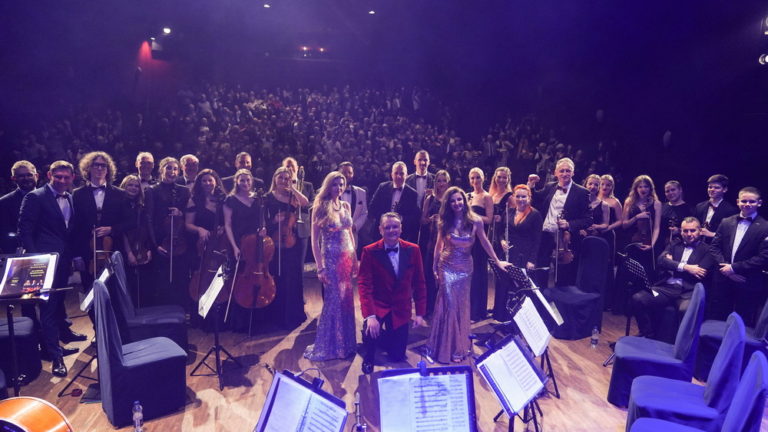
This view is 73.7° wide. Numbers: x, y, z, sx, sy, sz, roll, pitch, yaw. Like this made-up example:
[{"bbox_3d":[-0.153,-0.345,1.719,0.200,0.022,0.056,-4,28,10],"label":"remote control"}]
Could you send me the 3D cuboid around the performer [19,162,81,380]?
[{"bbox_3d":[-2.743,0.421,4.260,0.380,1.755,0.520,6,9,42],"label":"performer"}]

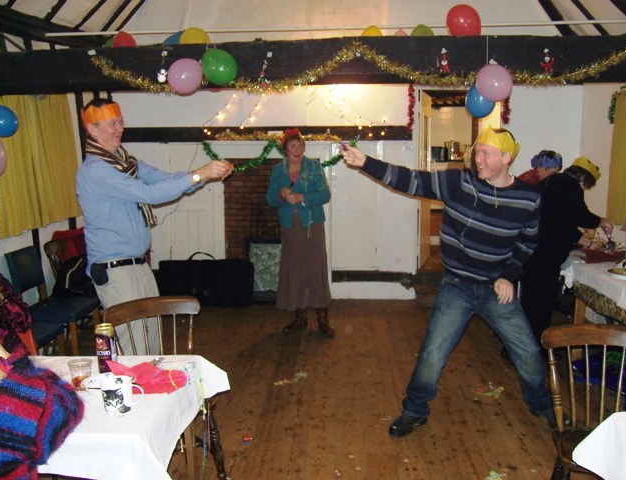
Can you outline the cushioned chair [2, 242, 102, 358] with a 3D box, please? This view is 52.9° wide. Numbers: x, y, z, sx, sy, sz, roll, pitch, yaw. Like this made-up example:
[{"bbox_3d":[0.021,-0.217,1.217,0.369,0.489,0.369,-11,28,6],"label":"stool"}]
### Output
[{"bbox_3d":[-1.746,0.487,4.282,0.480,0.860,0.410,0,9,2],"label":"cushioned chair"}]

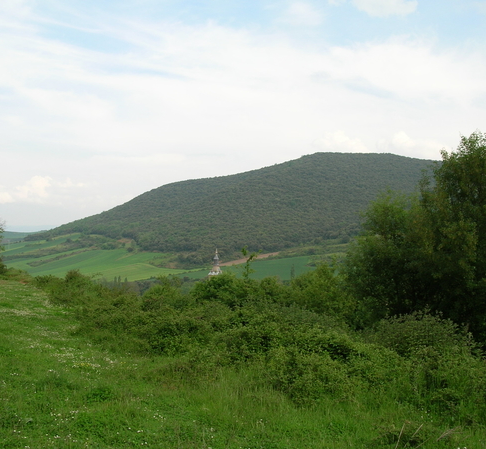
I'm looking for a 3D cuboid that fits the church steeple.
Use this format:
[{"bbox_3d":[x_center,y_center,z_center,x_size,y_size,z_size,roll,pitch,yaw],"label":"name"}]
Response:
[{"bbox_3d":[-10.470,14.743,240.000,5.700,10.900,5.700,0,0,-6],"label":"church steeple"}]

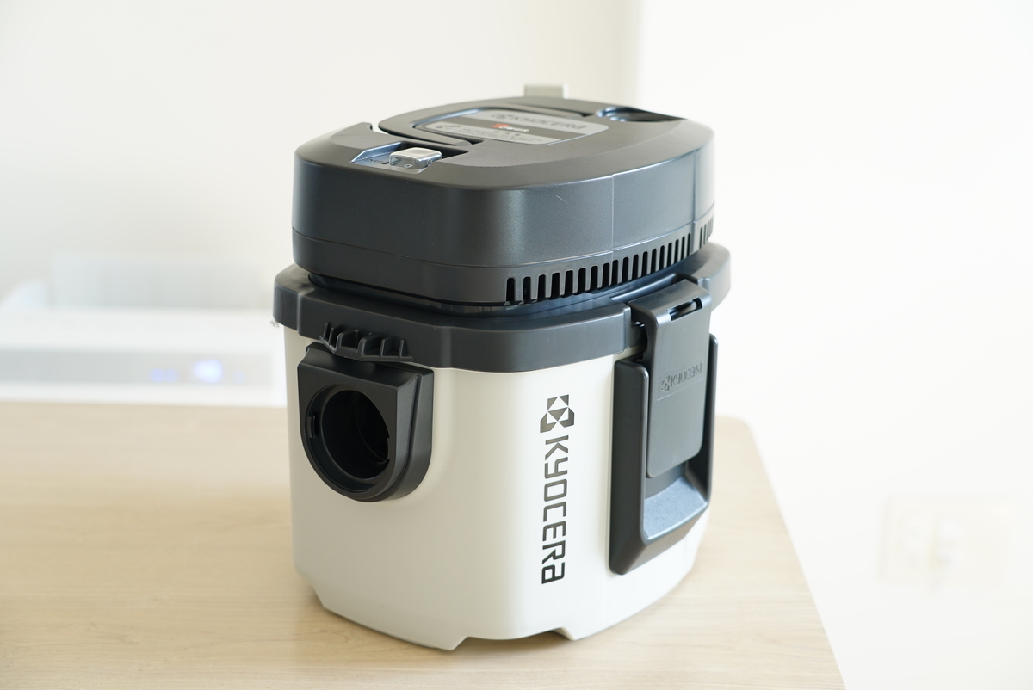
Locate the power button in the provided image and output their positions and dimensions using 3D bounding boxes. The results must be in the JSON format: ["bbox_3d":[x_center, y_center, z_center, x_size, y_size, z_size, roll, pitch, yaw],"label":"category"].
[{"bbox_3d":[-0.061,-0.117,1.149,0.026,0.010,0.025,13,21,36],"label":"power button"}]

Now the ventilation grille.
[{"bbox_3d":[0.066,-0.055,1.194,0.039,0.019,0.226,13,21,36],"label":"ventilation grille"}]

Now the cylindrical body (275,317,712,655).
[{"bbox_3d":[-0.006,0.062,1.298,0.234,0.200,0.280,13,21,36],"label":"cylindrical body"}]

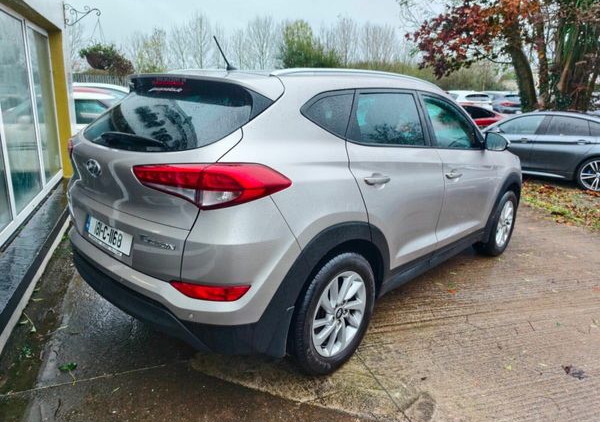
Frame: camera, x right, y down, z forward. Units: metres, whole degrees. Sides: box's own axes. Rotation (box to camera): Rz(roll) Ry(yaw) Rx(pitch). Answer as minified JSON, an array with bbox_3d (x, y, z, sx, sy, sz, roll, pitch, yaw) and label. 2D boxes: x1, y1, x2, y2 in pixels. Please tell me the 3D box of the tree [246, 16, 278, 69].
[{"bbox_3d":[-2.893,-10.769,30.125,2.418,7.212,2.297,1,14,-6],"label":"tree"}]

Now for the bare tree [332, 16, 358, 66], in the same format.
[{"bbox_3d":[3.286,-10.994,31.089,2.027,7.662,1.926,4,14,5],"label":"bare tree"}]

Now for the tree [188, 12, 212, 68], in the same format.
[{"bbox_3d":[-8.604,-12.709,34.949,2.210,8.610,2.210,2,14,0],"label":"tree"}]

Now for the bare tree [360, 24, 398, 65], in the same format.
[{"bbox_3d":[7.052,-12.895,37.387,3.550,8.820,3.550,2,14,0],"label":"bare tree"}]

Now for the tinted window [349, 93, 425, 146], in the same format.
[{"bbox_3d":[0.484,-0.534,2.263,0.860,0.340,0.060,-13,-5,-45],"label":"tinted window"}]

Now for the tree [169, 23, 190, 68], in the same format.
[{"bbox_3d":[-10.349,-12.203,34.610,1.940,7.670,1.940,2,14,0],"label":"tree"}]

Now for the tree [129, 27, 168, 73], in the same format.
[{"bbox_3d":[-10.016,-9.358,26.760,2.685,5.588,2.550,-3,15,-20],"label":"tree"}]

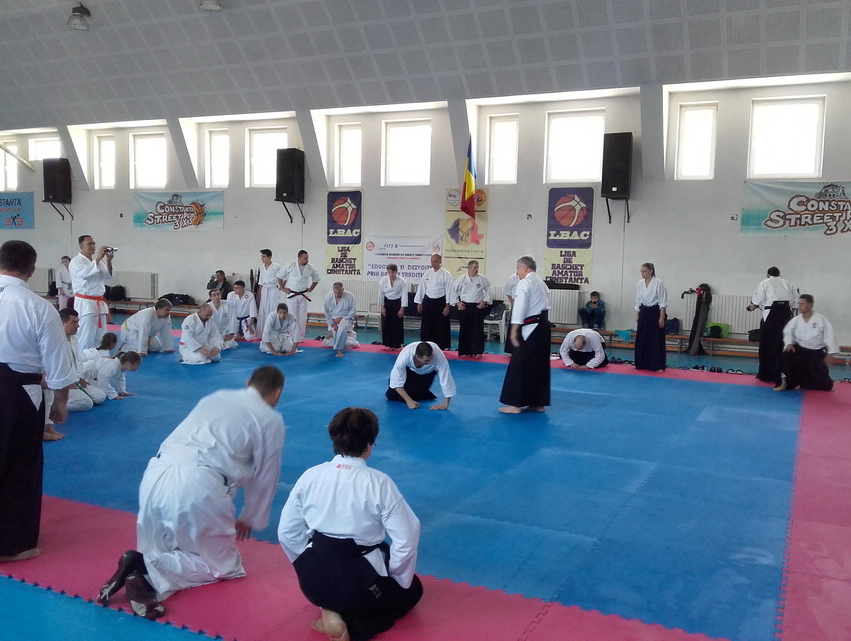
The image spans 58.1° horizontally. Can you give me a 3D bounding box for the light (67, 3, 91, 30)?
[{"bbox_3d":[-7.755,-6.794,17.110,0.470,0.570,0.470,4,5,26],"label":"light"}]

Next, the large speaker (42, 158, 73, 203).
[{"bbox_3d":[-9.633,-3.637,20.112,0.470,1.100,0.420,4,5,24],"label":"large speaker"}]

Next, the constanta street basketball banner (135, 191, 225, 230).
[{"bbox_3d":[-6.442,-2.835,19.876,3.016,1.017,0.030,3,5,24],"label":"constanta street basketball banner"}]

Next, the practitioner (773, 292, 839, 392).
[{"bbox_3d":[5.284,0.318,10.550,0.700,1.250,0.660,4,5,30],"label":"practitioner"}]

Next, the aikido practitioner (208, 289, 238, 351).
[{"bbox_3d":[-3.660,-0.030,13.610,0.580,1.000,0.620,-1,5,-24],"label":"aikido practitioner"}]

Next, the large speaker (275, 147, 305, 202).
[{"bbox_3d":[-2.979,-3.227,17.113,0.470,1.100,0.420,4,5,24],"label":"large speaker"}]

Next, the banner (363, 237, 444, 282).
[{"bbox_3d":[-0.530,-1.376,17.342,1.972,1.015,0.030,3,5,24],"label":"banner"}]

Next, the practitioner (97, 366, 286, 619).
[{"bbox_3d":[-1.164,0.811,3.935,0.620,1.090,0.880,5,6,37],"label":"practitioner"}]

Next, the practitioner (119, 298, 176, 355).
[{"bbox_3d":[-4.599,0.087,12.615,0.750,0.880,0.560,4,5,27],"label":"practitioner"}]

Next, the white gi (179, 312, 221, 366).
[{"bbox_3d":[-3.459,0.238,11.718,0.600,0.800,0.540,5,6,37],"label":"white gi"}]

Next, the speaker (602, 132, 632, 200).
[{"bbox_3d":[3.868,-3.093,15.334,0.530,1.220,0.460,3,5,25],"label":"speaker"}]

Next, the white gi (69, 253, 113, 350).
[{"bbox_3d":[-4.654,-0.141,10.633,0.560,1.530,0.520,3,5,16],"label":"white gi"}]

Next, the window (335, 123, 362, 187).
[{"bbox_3d":[-1.669,-3.679,17.092,0.692,1.410,0.140,4,5,24],"label":"window"}]

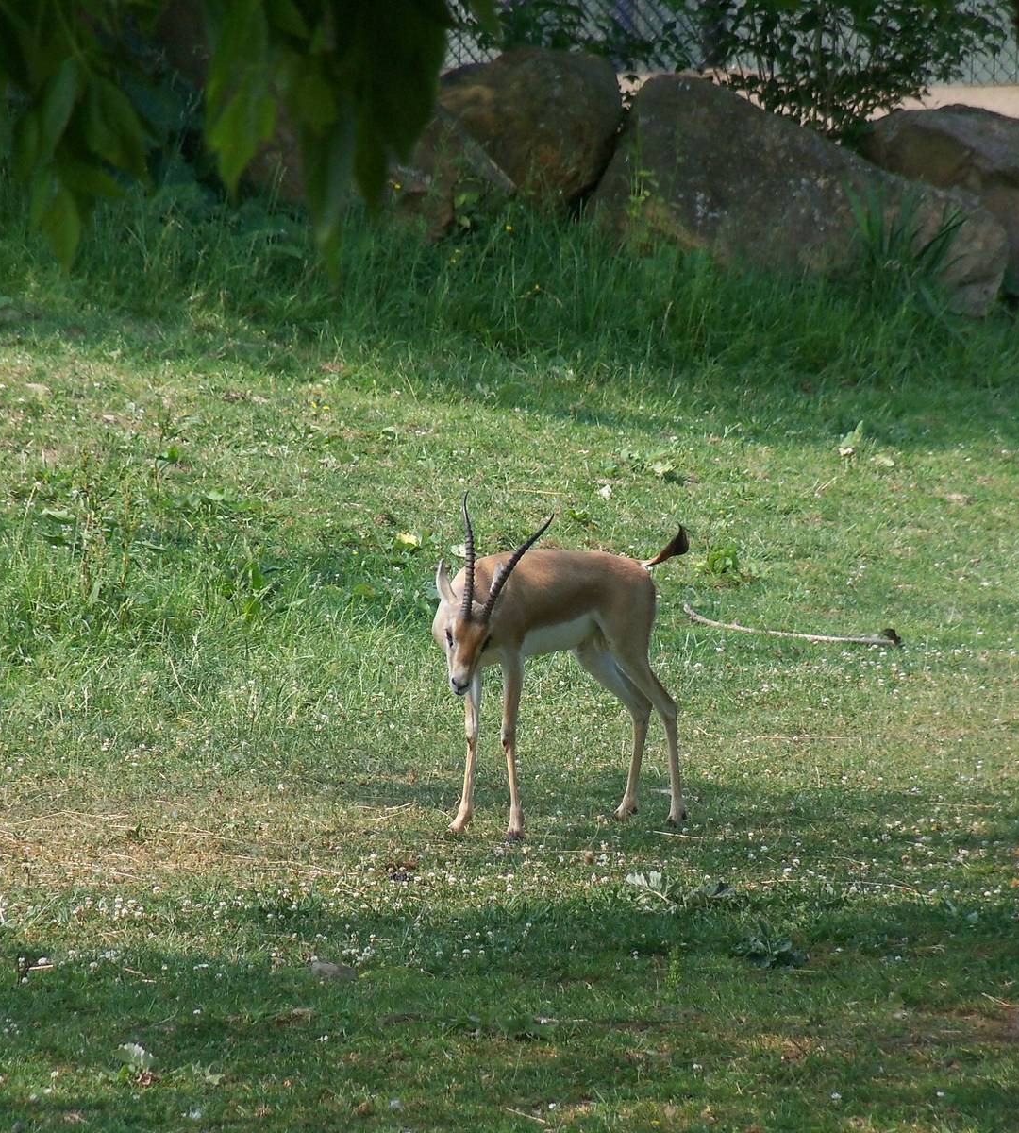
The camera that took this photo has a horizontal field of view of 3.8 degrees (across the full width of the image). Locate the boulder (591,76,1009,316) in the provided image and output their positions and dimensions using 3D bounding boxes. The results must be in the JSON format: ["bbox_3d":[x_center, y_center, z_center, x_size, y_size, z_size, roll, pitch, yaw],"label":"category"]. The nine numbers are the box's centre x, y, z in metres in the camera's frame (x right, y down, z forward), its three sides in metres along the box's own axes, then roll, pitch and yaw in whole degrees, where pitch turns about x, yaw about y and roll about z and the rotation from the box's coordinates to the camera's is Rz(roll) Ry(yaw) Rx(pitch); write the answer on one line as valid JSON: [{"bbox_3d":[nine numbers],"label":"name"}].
[{"bbox_3d":[0.949,-1.211,50.000,1.370,0.790,0.800,0,5,0],"label":"boulder"}]

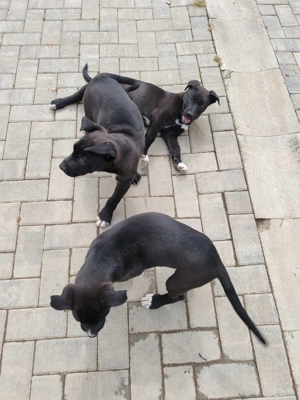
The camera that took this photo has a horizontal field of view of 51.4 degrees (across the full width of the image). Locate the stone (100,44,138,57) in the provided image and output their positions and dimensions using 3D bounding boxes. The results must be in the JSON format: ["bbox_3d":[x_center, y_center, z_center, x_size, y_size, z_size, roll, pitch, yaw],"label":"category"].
[{"bbox_3d":[-0.163,-0.766,1.653,0.199,0.060,0.098,-3,64,-3],"label":"stone"}]

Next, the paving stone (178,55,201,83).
[{"bbox_3d":[0.200,-0.648,1.605,0.098,0.060,0.199,-3,64,-3],"label":"paving stone"}]

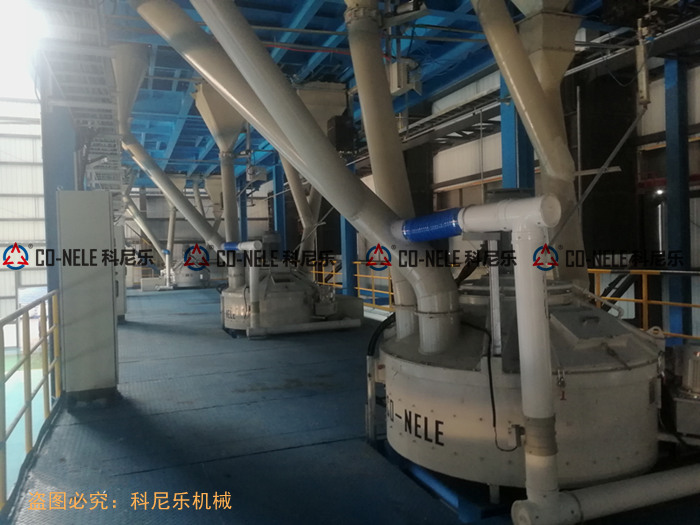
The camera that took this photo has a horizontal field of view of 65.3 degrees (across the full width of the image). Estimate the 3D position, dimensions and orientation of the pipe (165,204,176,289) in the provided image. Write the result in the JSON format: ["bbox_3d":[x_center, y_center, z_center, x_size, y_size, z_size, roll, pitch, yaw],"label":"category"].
[{"bbox_3d":[-7.945,-0.731,24.200,0.360,3.550,0.360,3,0,-22],"label":"pipe"}]

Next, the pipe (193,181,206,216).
[{"bbox_3d":[-6.857,-2.908,25.000,0.280,1.750,0.280,-13,0,-21],"label":"pipe"}]

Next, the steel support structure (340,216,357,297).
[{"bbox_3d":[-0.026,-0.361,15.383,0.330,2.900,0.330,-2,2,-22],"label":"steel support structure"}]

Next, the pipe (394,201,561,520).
[{"bbox_3d":[0.670,0.451,3.366,0.180,1.580,1.600,-2,1,-22],"label":"pipe"}]

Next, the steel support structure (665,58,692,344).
[{"bbox_3d":[4.491,-0.830,7.475,0.200,3.800,0.200,-2,1,-22],"label":"steel support structure"}]

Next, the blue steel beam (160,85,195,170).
[{"bbox_3d":[-5.340,-3.841,16.517,0.270,0.350,11.423,-2,2,-22],"label":"blue steel beam"}]

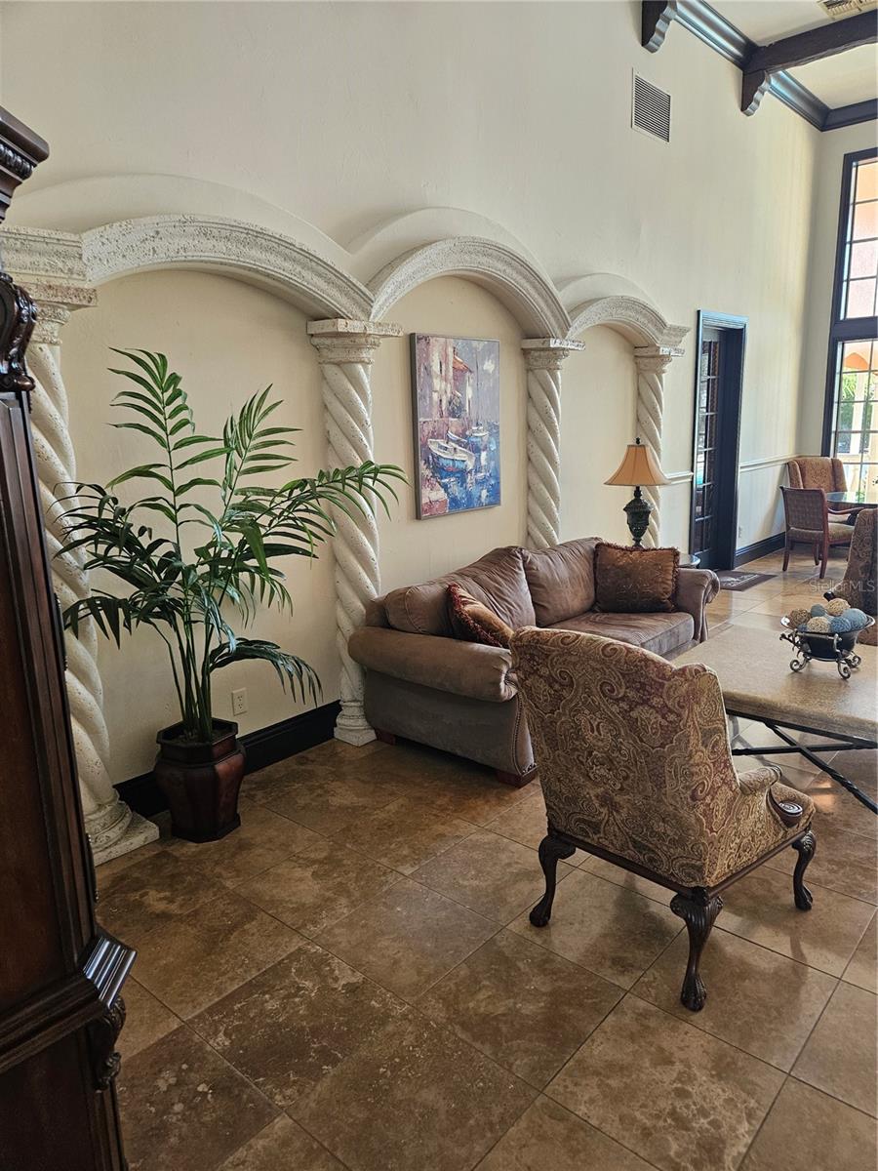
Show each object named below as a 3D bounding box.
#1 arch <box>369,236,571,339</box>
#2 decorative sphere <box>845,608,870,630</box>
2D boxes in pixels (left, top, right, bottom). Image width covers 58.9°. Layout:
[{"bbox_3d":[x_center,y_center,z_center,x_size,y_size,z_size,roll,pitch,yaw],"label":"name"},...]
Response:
[{"bbox_3d":[0.170,-1.680,4.408,0.250,0.490,1.754,9,16,41],"label":"arch"},{"bbox_3d":[1.877,0.161,3.508,0.106,0.106,0.106,4,14,24],"label":"decorative sphere"}]

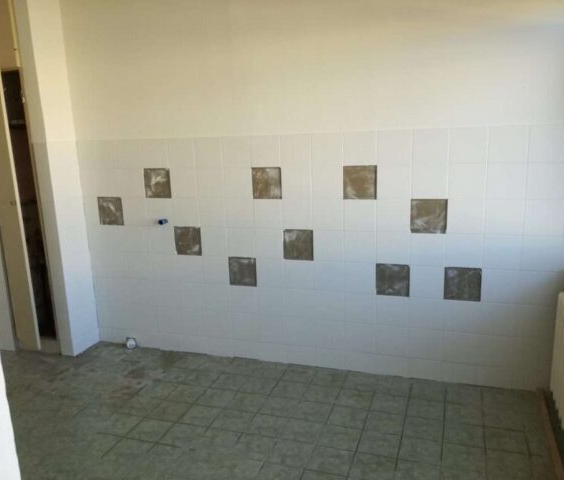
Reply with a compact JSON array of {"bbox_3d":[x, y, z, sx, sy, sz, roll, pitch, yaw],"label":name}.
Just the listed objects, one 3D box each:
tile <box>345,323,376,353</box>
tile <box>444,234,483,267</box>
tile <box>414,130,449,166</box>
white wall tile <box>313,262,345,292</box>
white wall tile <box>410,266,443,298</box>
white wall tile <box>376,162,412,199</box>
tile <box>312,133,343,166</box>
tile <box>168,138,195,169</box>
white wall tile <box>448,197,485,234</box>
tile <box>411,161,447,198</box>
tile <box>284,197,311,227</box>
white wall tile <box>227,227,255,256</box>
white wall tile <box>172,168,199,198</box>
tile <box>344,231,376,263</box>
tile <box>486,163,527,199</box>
[{"bbox_3d":[0.508,0.630,3.210,0.198,0.198,0.010,2,12,18],"label":"tile"},{"bbox_3d":[1.054,0.061,2.894,0.198,0.198,0.008,2,12,18],"label":"tile"},{"bbox_3d":[0.846,-0.531,2.839,0.198,0.198,0.010,2,12,18],"label":"tile"},{"bbox_3d":[0.306,0.235,3.188,0.199,0.199,0.010,2,13,19],"label":"white wall tile"},{"bbox_3d":[0.875,0.252,3.010,0.198,0.198,0.010,2,12,18],"label":"white wall tile"},{"bbox_3d":[0.662,-0.339,2.936,0.199,0.199,0.010,2,13,19],"label":"white wall tile"},{"bbox_3d":[0.276,-0.547,3.022,0.199,0.199,0.010,2,13,19],"label":"tile"},{"bbox_3d":[-0.674,-0.582,3.340,0.198,0.198,0.010,2,12,18],"label":"tile"},{"bbox_3d":[1.047,-0.134,2.854,0.198,0.198,0.008,2,12,18],"label":"white wall tile"},{"bbox_3d":[0.854,-0.336,2.888,0.198,0.198,0.010,2,12,18],"label":"tile"},{"bbox_3d":[0.100,-0.165,3.174,0.198,0.198,0.010,2,12,18],"label":"tile"},{"bbox_3d":[-0.271,0.021,3.337,0.199,0.199,0.010,2,13,19],"label":"white wall tile"},{"bbox_3d":[-0.667,-0.386,3.381,0.198,0.198,0.010,2,12,18],"label":"white wall tile"},{"bbox_3d":[0.485,0.043,3.083,0.198,0.198,0.008,2,12,18],"label":"tile"},{"bbox_3d":[1.234,-0.323,2.763,0.198,0.198,0.010,2,12,18],"label":"tile"}]

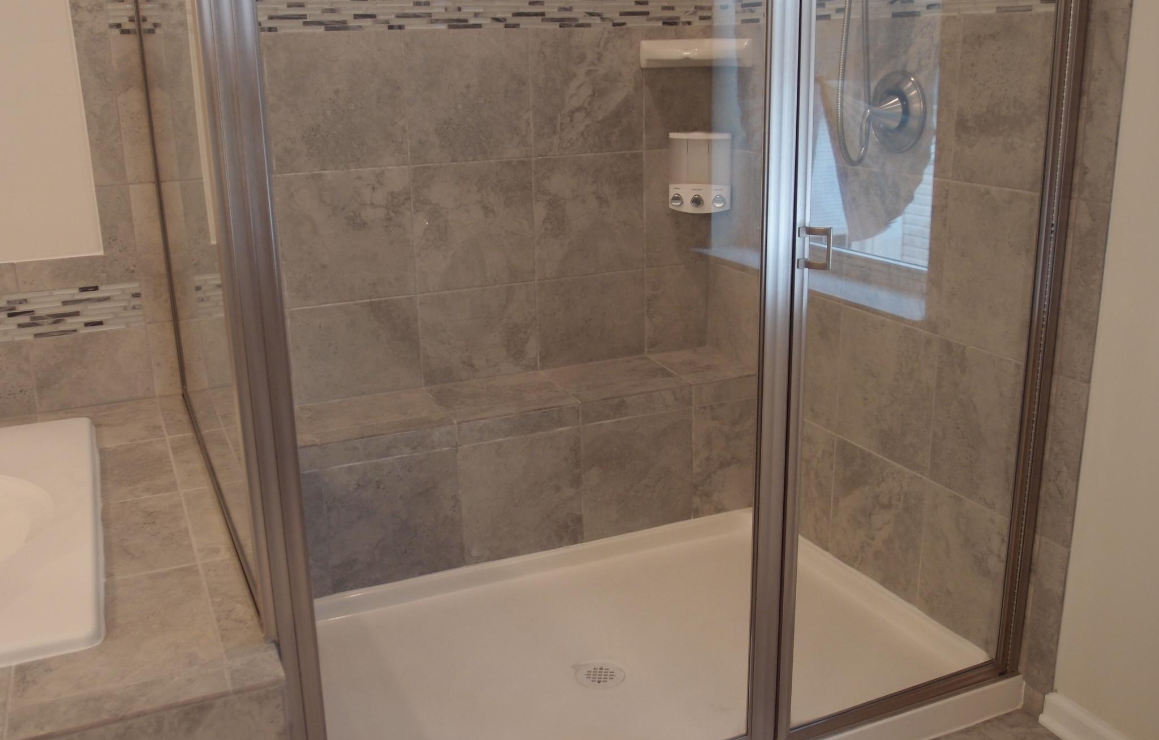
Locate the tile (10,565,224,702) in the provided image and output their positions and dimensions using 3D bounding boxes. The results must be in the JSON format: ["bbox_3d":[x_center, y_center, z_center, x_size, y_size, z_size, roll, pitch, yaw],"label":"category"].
[{"bbox_3d":[-0.630,0.354,1.456,0.237,0.012,0.301,-8,18,-23],"label":"tile"}]

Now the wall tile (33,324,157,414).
[{"bbox_3d":[-1.097,-0.005,2.418,0.234,0.164,0.012,-8,18,-23],"label":"wall tile"}]

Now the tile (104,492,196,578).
[{"bbox_3d":[-0.713,0.272,1.748,0.138,0.012,0.311,-8,18,-23],"label":"tile"}]

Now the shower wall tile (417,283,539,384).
[{"bbox_3d":[-0.259,-0.094,2.787,0.317,0.242,0.012,-8,18,-23],"label":"shower wall tile"}]

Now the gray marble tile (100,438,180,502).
[{"bbox_3d":[-0.844,0.193,2.030,0.139,0.012,0.322,-8,18,-23],"label":"gray marble tile"}]

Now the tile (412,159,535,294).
[{"bbox_3d":[-0.262,-0.366,2.709,0.316,0.314,0.012,-8,18,-23],"label":"tile"}]

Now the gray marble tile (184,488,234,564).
[{"bbox_3d":[-0.612,0.257,1.791,0.072,0.012,0.311,-8,18,-23],"label":"gray marble tile"}]

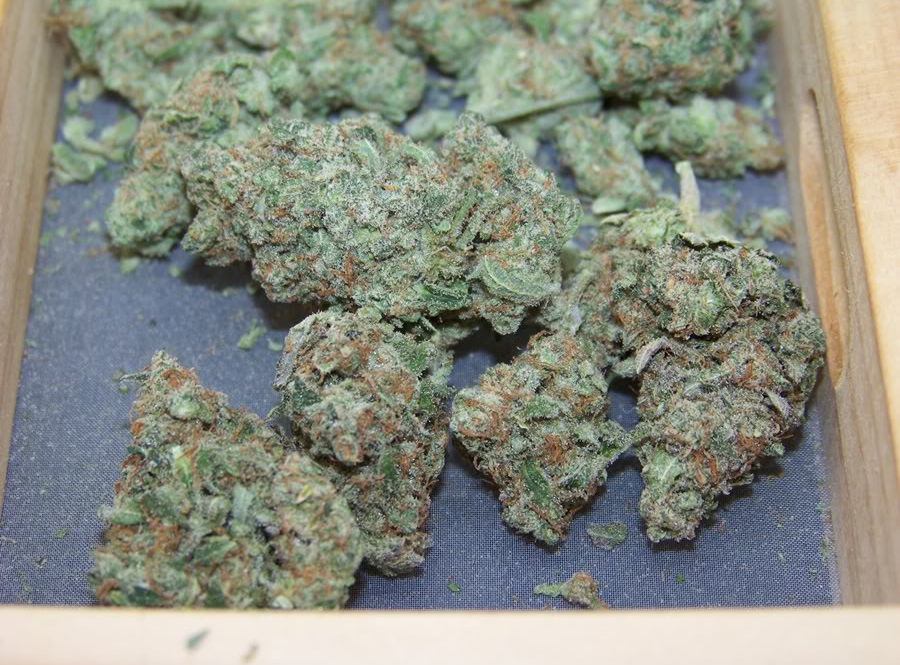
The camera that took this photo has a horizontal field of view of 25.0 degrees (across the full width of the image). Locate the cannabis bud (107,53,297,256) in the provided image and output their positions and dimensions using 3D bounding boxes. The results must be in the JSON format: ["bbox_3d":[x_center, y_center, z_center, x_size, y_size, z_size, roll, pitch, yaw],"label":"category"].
[{"bbox_3d":[-0.031,-0.022,0.253,0.015,0.016,0.029,35,63,21],"label":"cannabis bud"}]

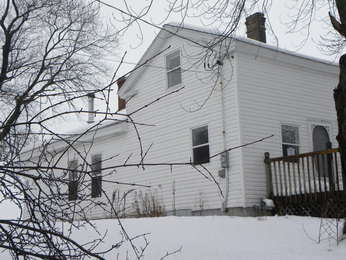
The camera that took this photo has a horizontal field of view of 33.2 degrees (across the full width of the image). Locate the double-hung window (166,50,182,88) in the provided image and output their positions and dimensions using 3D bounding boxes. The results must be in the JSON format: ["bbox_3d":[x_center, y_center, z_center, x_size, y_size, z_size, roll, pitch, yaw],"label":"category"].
[{"bbox_3d":[0.035,-1.783,17.203,0.110,1.040,0.690,6,-14,-38],"label":"double-hung window"}]

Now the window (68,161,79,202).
[{"bbox_3d":[-3.685,1.875,21.433,0.110,1.500,0.670,6,-14,-38],"label":"window"}]

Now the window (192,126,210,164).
[{"bbox_3d":[0.777,0.433,15.935,0.110,1.040,0.690,6,-14,-38],"label":"window"}]

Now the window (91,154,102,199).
[{"bbox_3d":[-2.645,1.601,20.142,0.110,1.500,0.670,6,-14,-38],"label":"window"}]

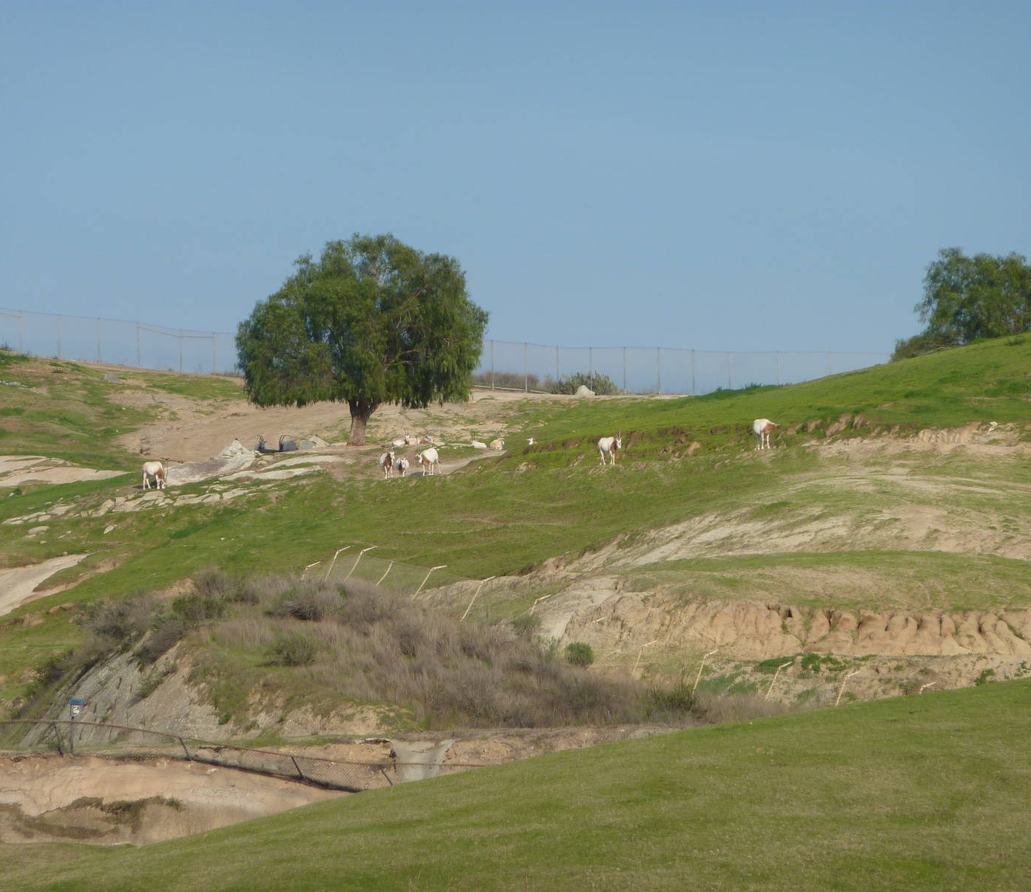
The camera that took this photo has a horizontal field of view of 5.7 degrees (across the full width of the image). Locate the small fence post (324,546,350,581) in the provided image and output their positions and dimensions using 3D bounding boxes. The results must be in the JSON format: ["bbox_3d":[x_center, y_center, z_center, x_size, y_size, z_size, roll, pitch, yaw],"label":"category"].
[{"bbox_3d":[-6.524,4.327,375.000,0.400,1.700,0.070,22,0,-15],"label":"small fence post"}]

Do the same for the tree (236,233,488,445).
[{"bbox_3d":[-6.322,-4.387,425.000,10.300,8.700,9.800,0,0,0],"label":"tree"}]

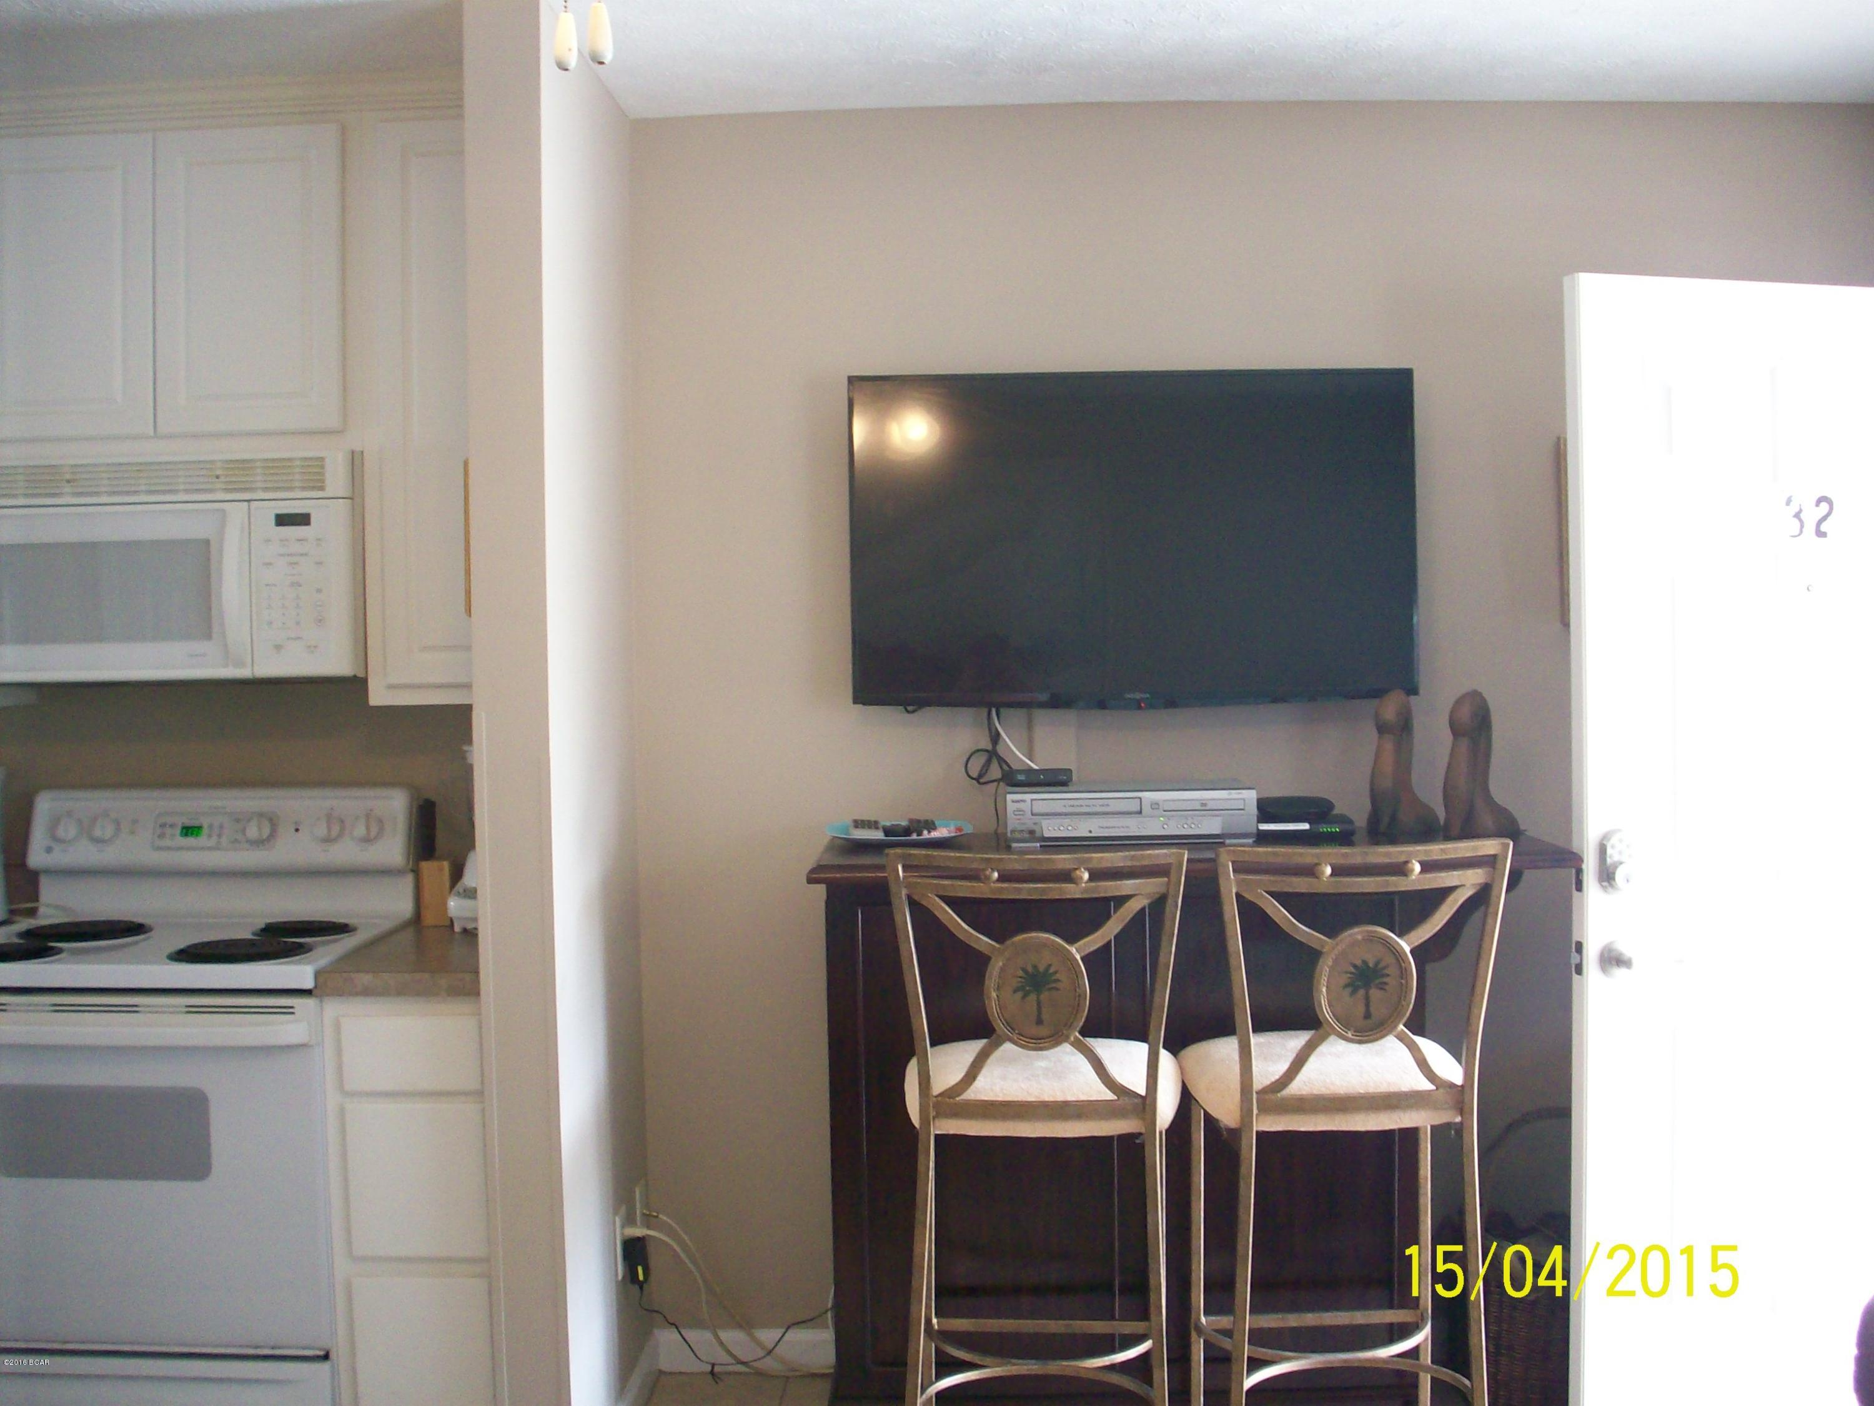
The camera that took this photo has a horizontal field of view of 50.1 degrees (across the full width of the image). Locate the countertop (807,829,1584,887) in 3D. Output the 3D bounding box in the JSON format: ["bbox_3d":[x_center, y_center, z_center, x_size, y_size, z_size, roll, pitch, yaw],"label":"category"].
[{"bbox_3d":[0.428,0.266,3.525,1.252,0.034,0.575,-1,1,1],"label":"countertop"}]

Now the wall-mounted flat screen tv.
[{"bbox_3d":[0.368,-0.307,3.754,1.057,0.620,0.065,-1,1,1],"label":"wall-mounted flat screen tv"}]

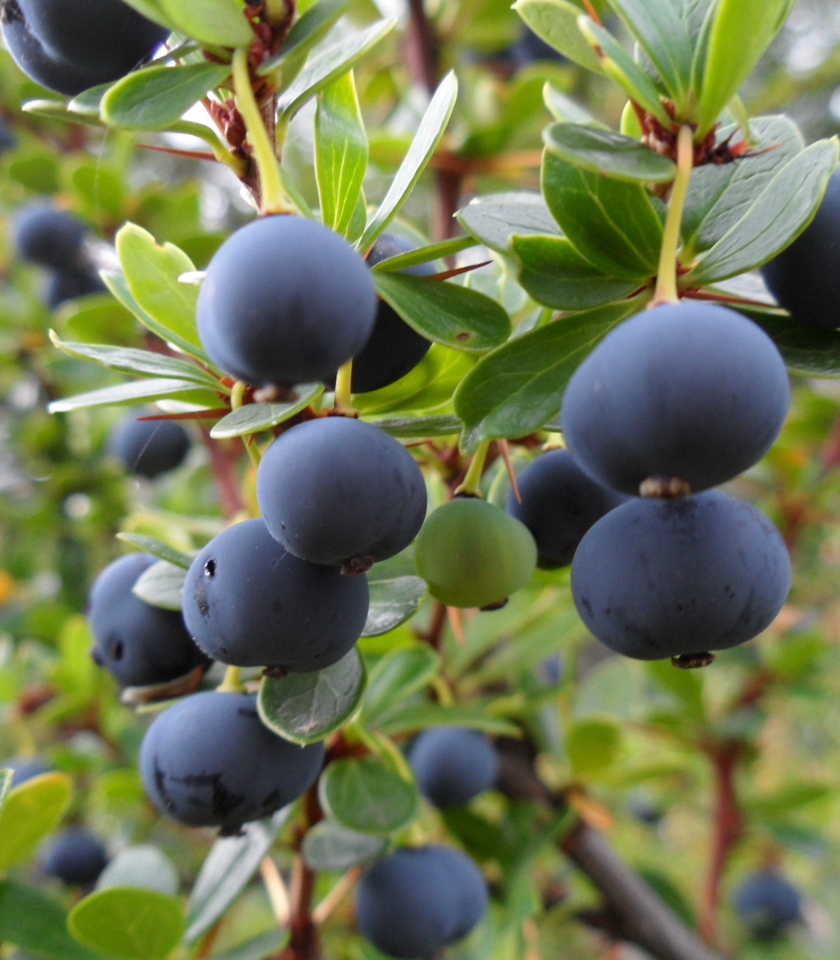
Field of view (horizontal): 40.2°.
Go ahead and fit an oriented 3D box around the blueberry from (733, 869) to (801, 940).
[{"bbox_3d":[0.063,0.077,0.208,0.012,0.012,0.012,0,3,0],"label":"blueberry"}]

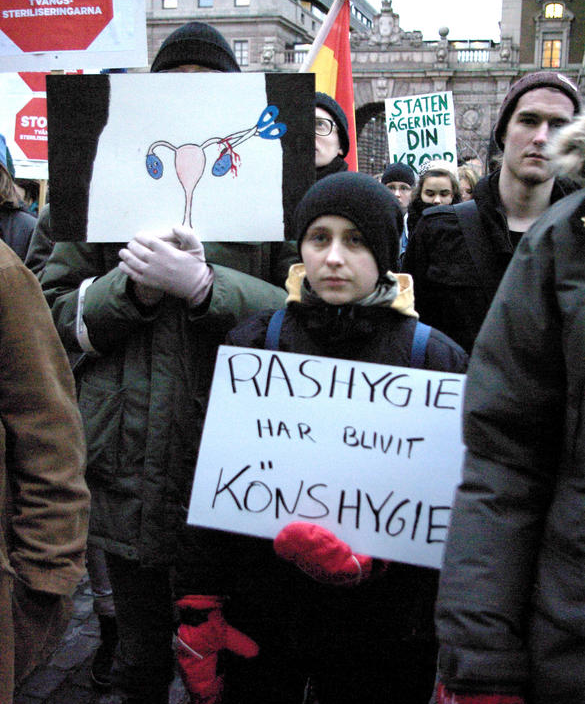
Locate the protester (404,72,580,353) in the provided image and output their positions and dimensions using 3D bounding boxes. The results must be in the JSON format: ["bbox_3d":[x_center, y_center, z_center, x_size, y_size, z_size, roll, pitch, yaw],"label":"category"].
[{"bbox_3d":[0.526,0.287,2.301,0.560,1.860,0.360,-2,13,-10],"label":"protester"}]

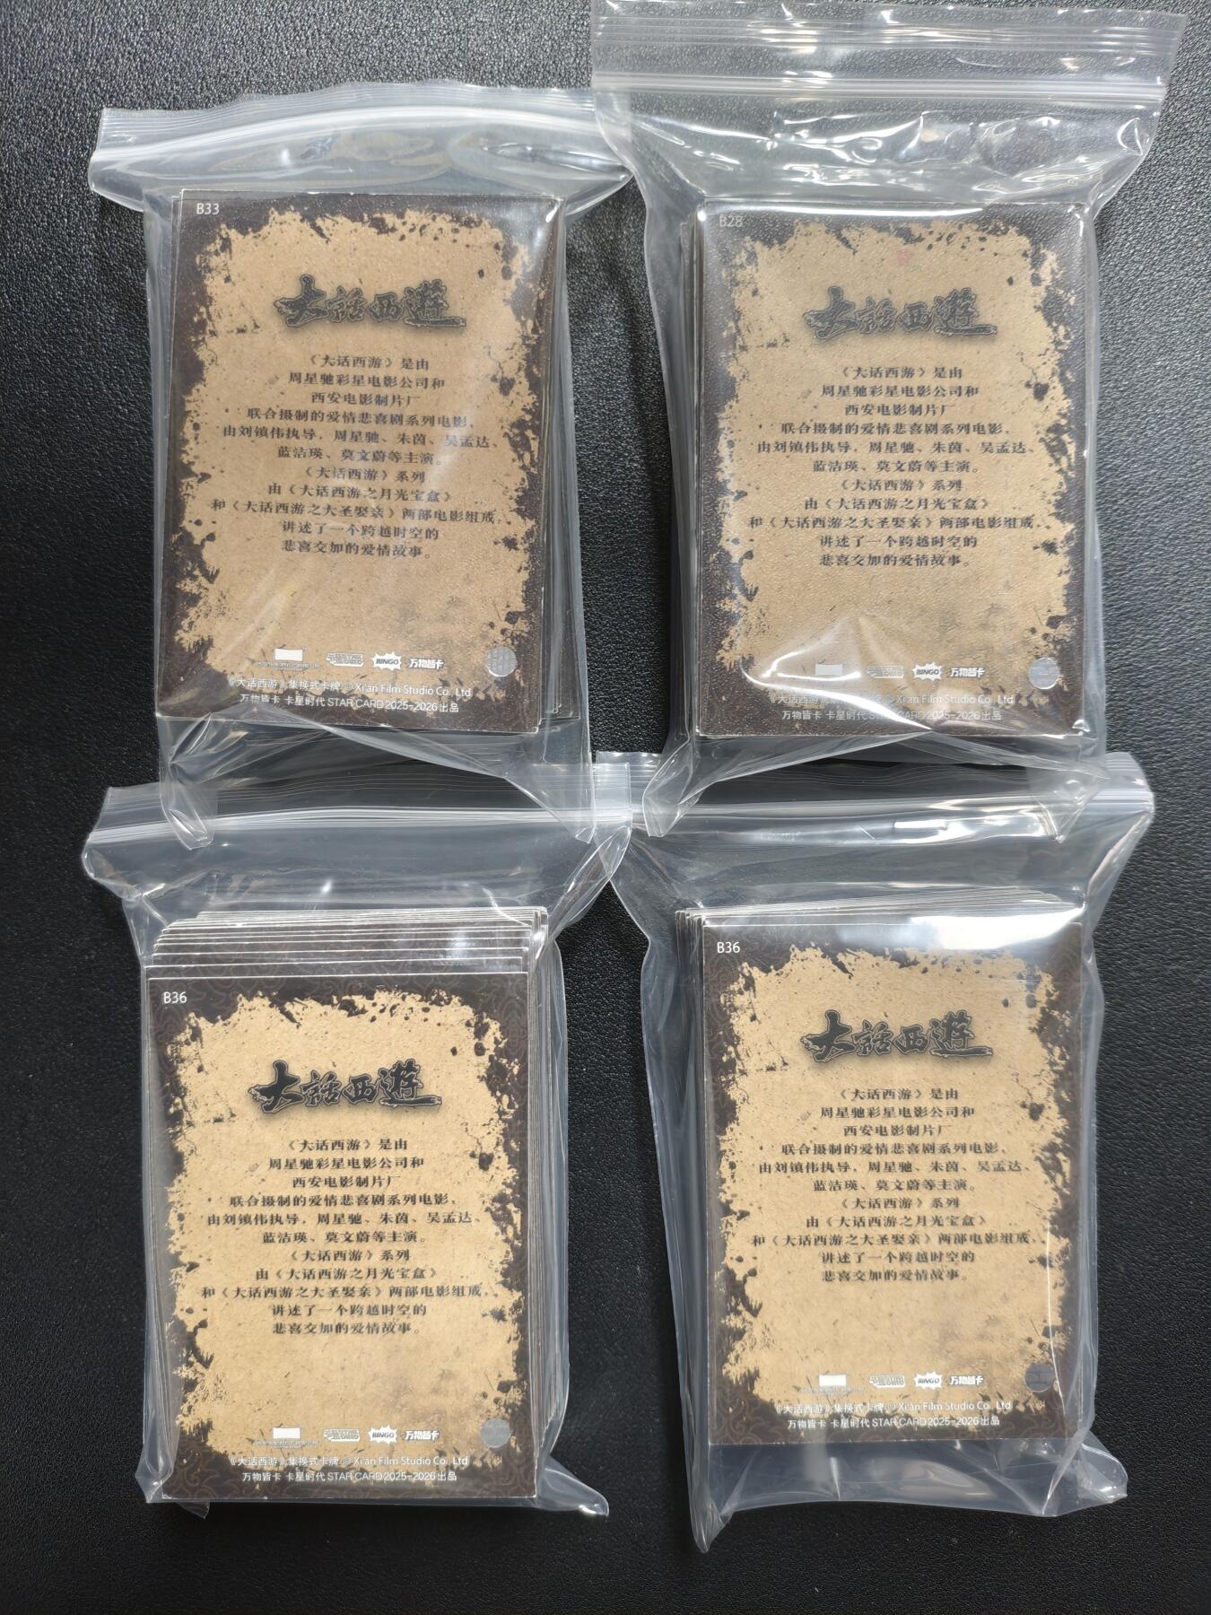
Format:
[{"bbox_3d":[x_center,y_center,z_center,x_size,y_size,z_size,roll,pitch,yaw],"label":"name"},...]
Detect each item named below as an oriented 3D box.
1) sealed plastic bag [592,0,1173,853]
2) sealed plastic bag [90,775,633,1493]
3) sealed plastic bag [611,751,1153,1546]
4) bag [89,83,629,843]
[{"bbox_3d":[0.049,-0.067,0.208,0.102,0.020,0.142,0,90,0],"label":"sealed plastic bag"},{"bbox_3d":[-0.043,0.057,0.210,0.094,0.020,0.131,-1,90,0],"label":"sealed plastic bag"},{"bbox_3d":[0.047,0.059,0.210,0.096,0.020,0.138,-1,90,0],"label":"sealed plastic bag"},{"bbox_3d":[-0.042,-0.059,0.208,0.093,0.020,0.131,2,90,0],"label":"bag"}]

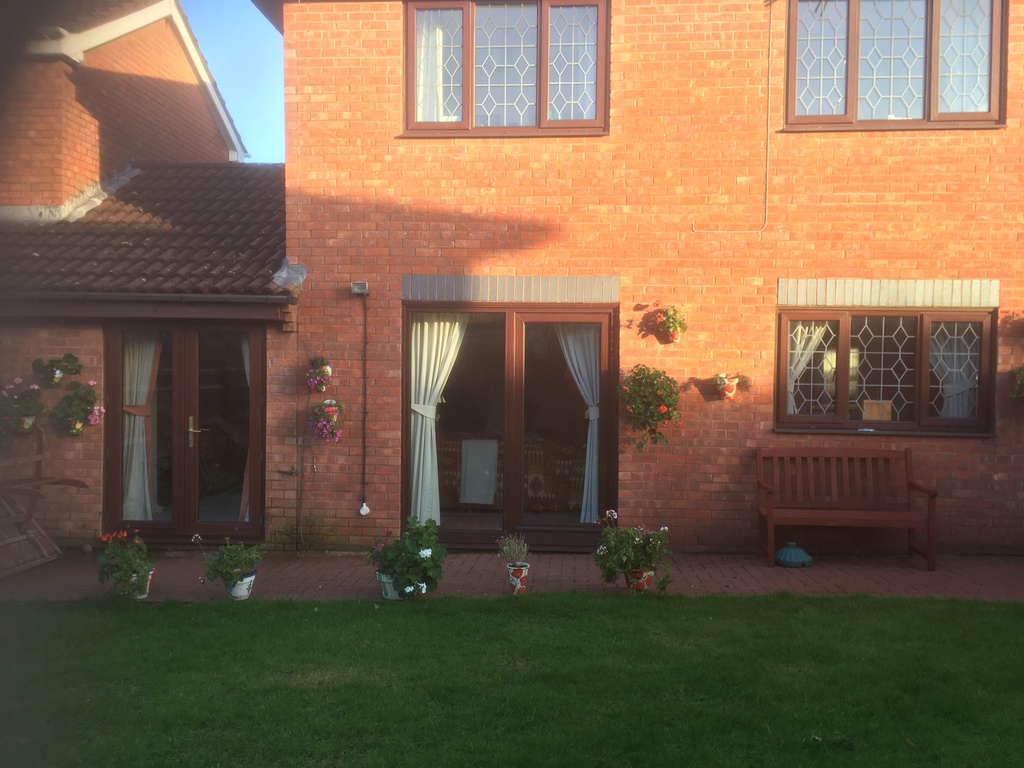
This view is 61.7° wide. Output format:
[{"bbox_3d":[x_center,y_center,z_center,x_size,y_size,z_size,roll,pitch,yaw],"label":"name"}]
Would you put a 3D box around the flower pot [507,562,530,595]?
[{"bbox_3d":[0.047,1.383,6.069,0.162,0.200,0.162,1,2,0],"label":"flower pot"}]

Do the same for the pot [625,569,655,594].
[{"bbox_3d":[0.895,1.383,6.013,0.207,0.180,0.207,1,2,5],"label":"pot"}]

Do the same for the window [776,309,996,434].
[{"bbox_3d":[3.054,-0.107,7.060,1.730,1.040,0.120,1,2,5],"label":"window"}]

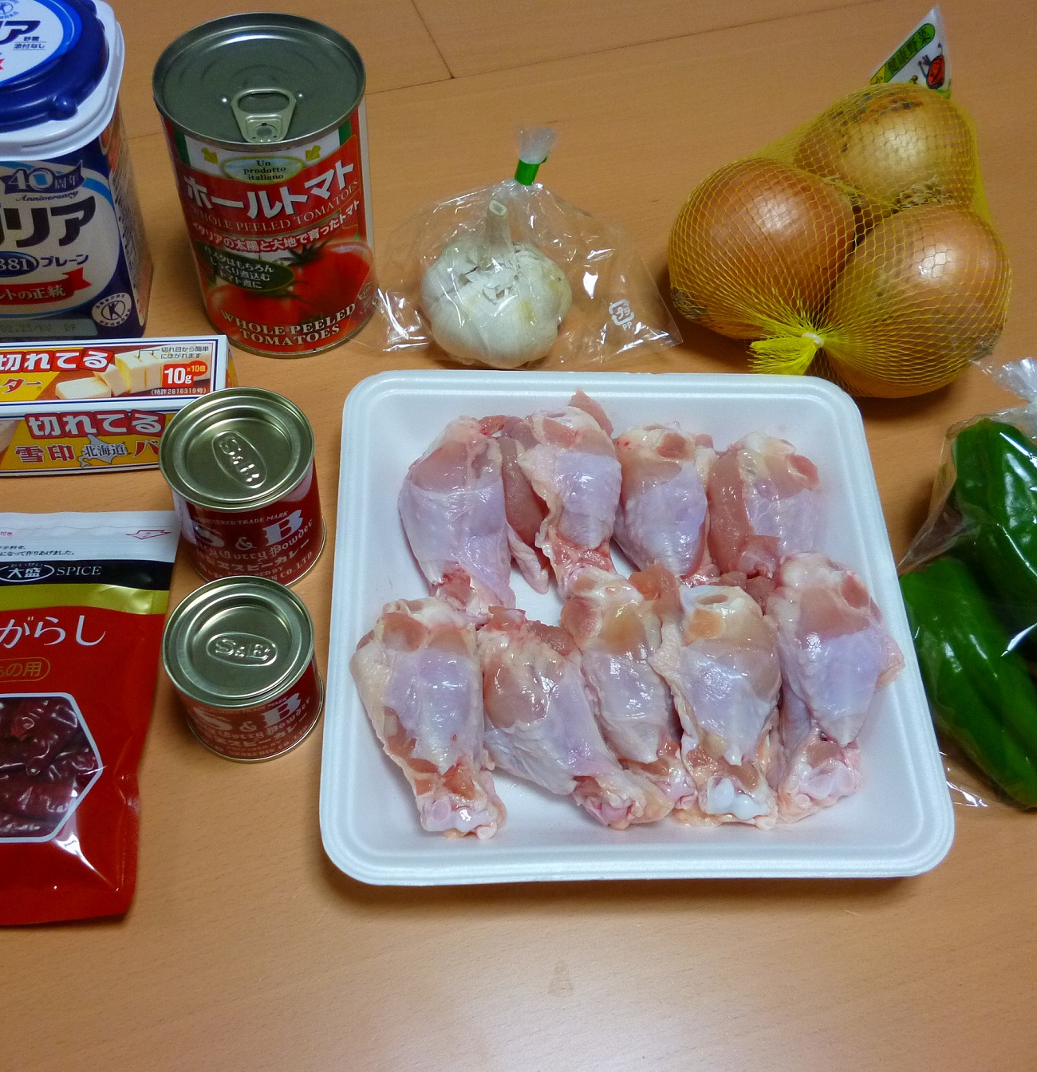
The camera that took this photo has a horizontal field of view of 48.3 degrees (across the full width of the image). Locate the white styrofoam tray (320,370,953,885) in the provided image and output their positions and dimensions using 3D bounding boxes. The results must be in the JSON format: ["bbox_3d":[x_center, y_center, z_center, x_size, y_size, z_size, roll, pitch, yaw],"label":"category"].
[{"bbox_3d":[0.036,0.026,0.422,0.202,0.029,0.203,0,57,-3],"label":"white styrofoam tray"}]

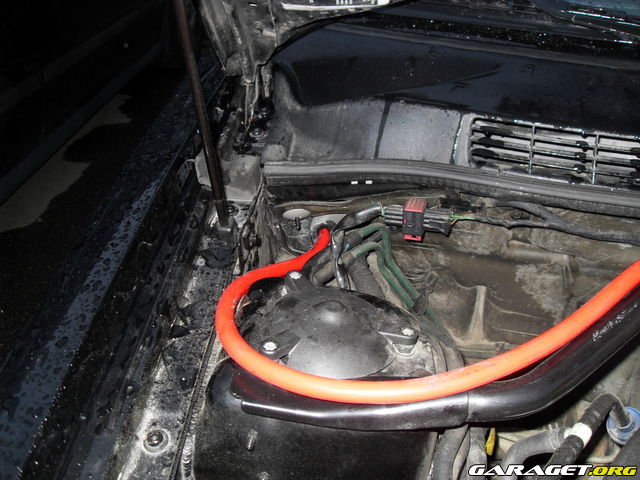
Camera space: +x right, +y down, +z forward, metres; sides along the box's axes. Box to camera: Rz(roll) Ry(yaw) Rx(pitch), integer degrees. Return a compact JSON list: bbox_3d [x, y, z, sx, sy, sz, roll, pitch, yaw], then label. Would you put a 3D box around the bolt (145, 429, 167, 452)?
[{"bbox_3d":[-0.130,0.158,0.510,0.018,0.010,0.018,0,43,0],"label":"bolt"}]

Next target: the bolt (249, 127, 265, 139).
[{"bbox_3d":[-0.090,-0.153,0.920,0.021,0.011,0.021,0,40,0],"label":"bolt"}]

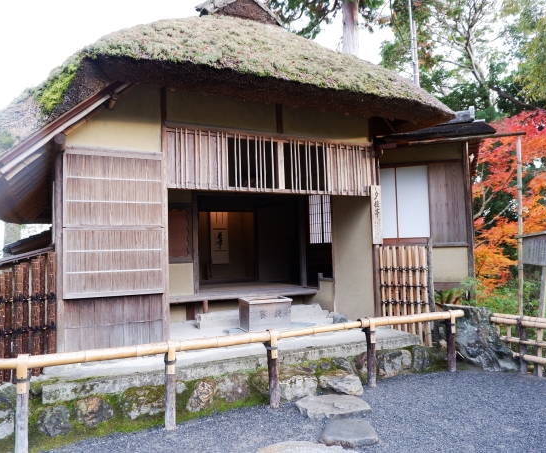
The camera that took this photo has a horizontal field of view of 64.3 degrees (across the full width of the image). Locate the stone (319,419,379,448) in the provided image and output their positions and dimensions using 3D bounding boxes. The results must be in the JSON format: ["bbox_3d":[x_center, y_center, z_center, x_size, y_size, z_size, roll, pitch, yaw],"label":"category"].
[{"bbox_3d":[0.613,1.628,3.418,0.430,0.100,0.420,-2,-3,0],"label":"stone"}]

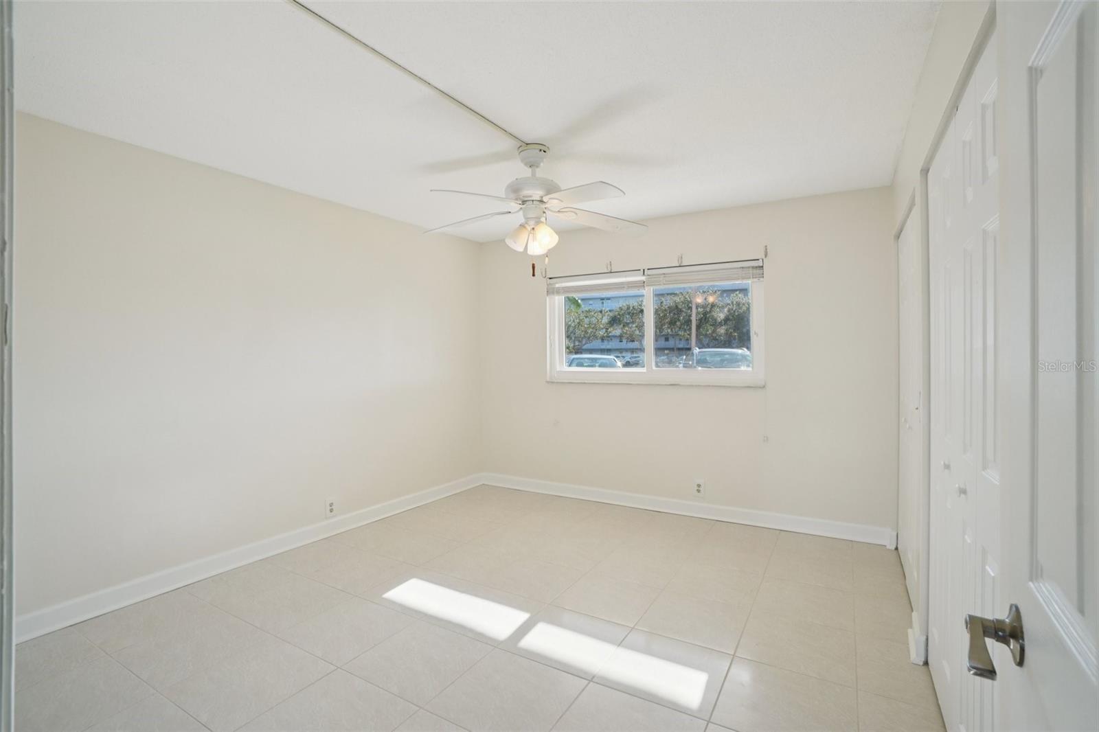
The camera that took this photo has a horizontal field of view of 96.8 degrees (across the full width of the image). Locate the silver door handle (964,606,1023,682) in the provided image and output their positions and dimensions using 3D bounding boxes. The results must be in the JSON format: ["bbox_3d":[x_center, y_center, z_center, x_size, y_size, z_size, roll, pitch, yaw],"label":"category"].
[{"bbox_3d":[0.520,0.323,0.571,0.052,0.066,0.133,0,1,32],"label":"silver door handle"}]

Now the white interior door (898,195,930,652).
[{"bbox_3d":[2.002,0.209,2.682,0.045,2.020,1.160,0,1,31],"label":"white interior door"}]

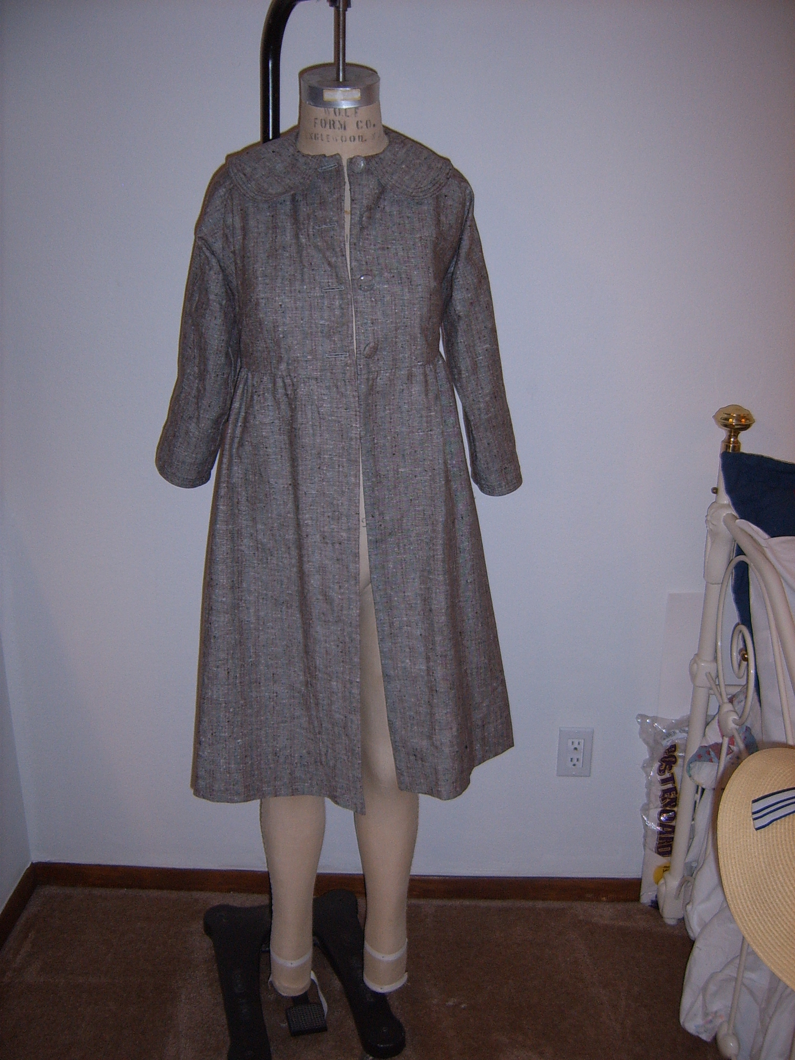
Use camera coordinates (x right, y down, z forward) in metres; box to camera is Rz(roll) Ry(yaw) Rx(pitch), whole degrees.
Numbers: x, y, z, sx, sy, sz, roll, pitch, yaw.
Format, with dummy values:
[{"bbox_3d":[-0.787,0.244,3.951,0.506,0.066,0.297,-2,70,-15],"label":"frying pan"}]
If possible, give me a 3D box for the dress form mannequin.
[{"bbox_3d":[-0.083,0.082,1.632,0.345,1.470,0.250,-1,18,-4],"label":"dress form mannequin"}]

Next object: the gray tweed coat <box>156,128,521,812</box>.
[{"bbox_3d":[-0.086,-0.075,1.575,0.530,0.980,0.310,-1,18,-4],"label":"gray tweed coat"}]

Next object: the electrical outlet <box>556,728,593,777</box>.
[{"bbox_3d":[0.365,0.457,2.200,0.070,0.114,0.008,1,18,3],"label":"electrical outlet"}]

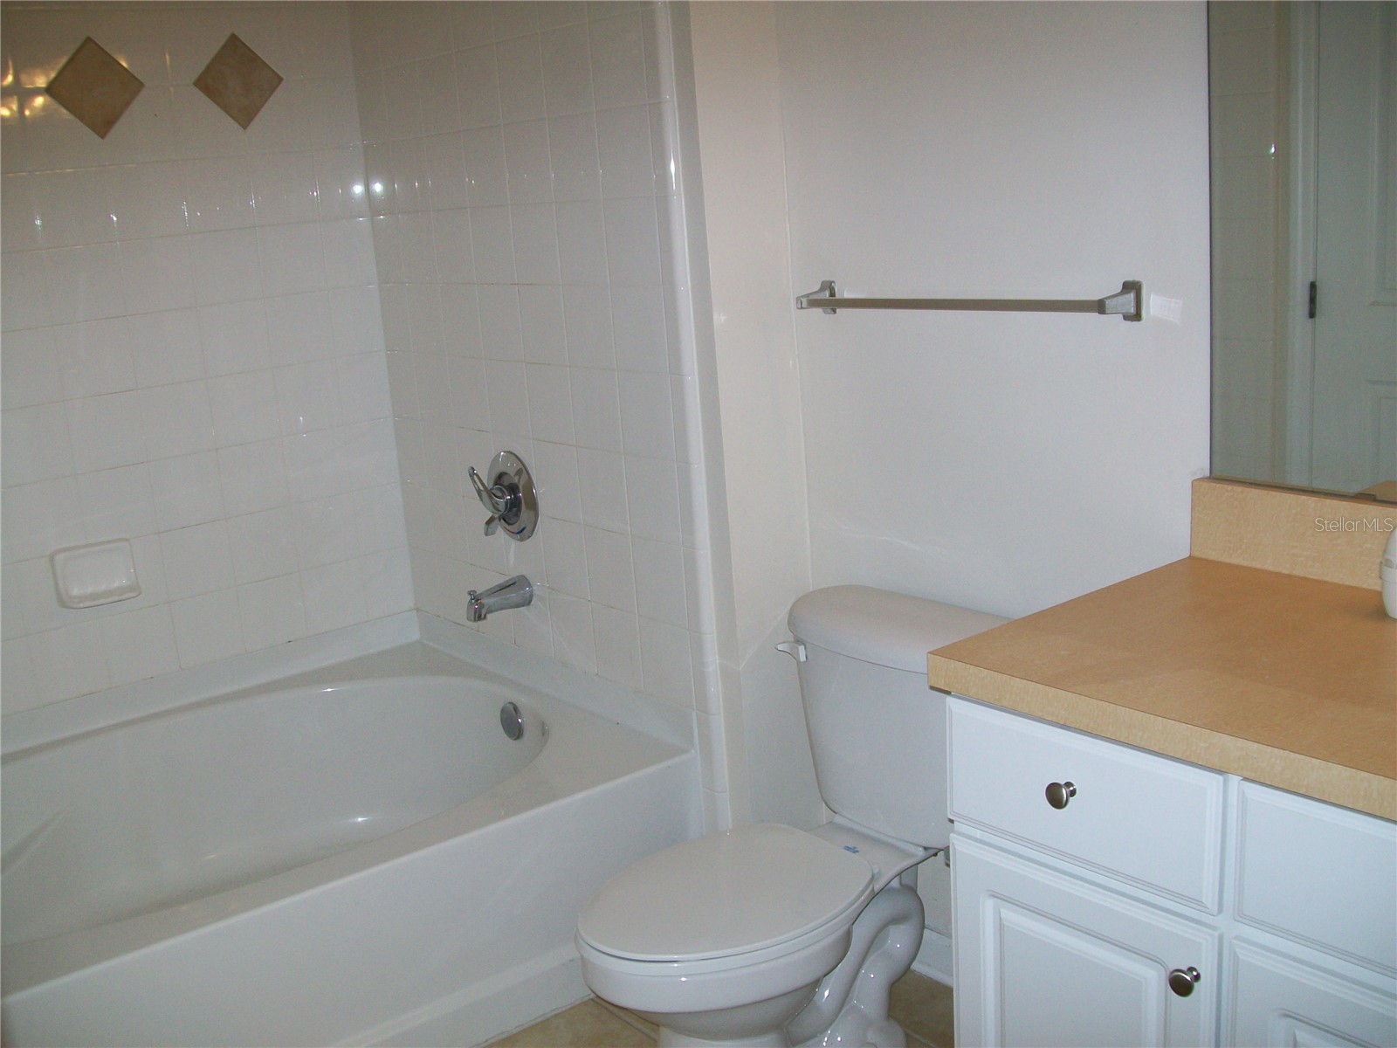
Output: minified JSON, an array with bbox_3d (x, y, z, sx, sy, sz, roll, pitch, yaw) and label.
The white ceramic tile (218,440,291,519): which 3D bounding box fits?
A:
[{"bbox_3d":[-0.965,-0.101,3.156,0.152,0.152,0.009,-15,17,-37],"label":"white ceramic tile"}]

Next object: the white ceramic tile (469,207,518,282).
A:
[{"bbox_3d":[-0.410,-0.554,2.900,0.009,0.152,0.152,-14,16,-37],"label":"white ceramic tile"}]

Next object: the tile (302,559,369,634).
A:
[{"bbox_3d":[-0.830,0.164,3.317,0.152,0.152,0.009,-15,17,-37],"label":"tile"}]

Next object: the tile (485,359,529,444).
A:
[{"bbox_3d":[-0.393,-0.253,2.980,0.010,0.151,0.152,-14,17,-38],"label":"tile"}]

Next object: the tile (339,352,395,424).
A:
[{"bbox_3d":[-0.761,-0.308,3.306,0.119,0.151,0.009,-15,17,-37],"label":"tile"}]

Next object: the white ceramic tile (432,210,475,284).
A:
[{"bbox_3d":[-0.498,-0.569,2.987,0.010,0.152,0.152,-15,17,-37],"label":"white ceramic tile"}]

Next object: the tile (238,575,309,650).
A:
[{"bbox_3d":[-0.954,0.197,3.260,0.152,0.152,0.009,-14,16,-37],"label":"tile"}]

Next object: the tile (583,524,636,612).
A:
[{"bbox_3d":[-0.172,0.084,2.811,0.010,0.151,0.152,-14,17,-38],"label":"tile"}]

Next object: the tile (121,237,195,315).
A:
[{"bbox_3d":[-1.116,-0.512,2.990,0.152,0.152,0.010,-15,17,-38],"label":"tile"}]

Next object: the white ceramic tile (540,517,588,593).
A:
[{"bbox_3d":[-0.262,0.065,2.889,0.009,0.152,0.152,-15,17,-37],"label":"white ceramic tile"}]

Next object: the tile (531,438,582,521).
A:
[{"bbox_3d":[-0.275,-0.085,2.863,0.009,0.151,0.151,-15,17,-37],"label":"tile"}]

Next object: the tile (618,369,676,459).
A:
[{"bbox_3d":[-0.089,-0.192,2.587,0.010,0.152,0.152,-15,17,-37],"label":"tile"}]

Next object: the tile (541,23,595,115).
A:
[{"bbox_3d":[-0.231,-0.811,2.605,0.010,0.152,0.152,-15,17,-38],"label":"tile"}]

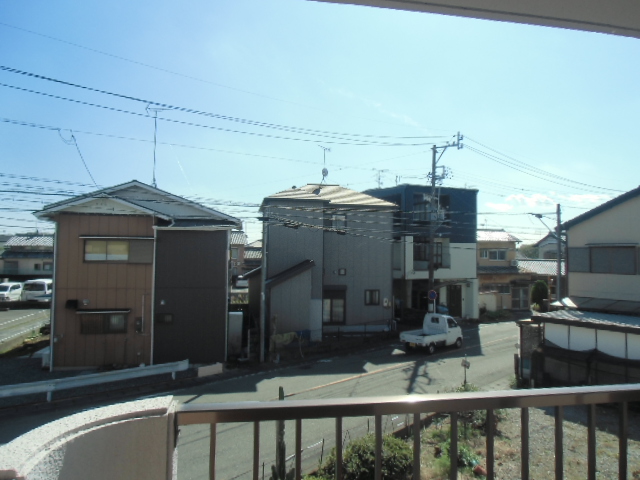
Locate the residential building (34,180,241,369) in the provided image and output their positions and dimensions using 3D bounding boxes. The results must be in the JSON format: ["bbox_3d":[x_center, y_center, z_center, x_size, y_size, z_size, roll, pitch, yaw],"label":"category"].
[{"bbox_3d":[-8.387,1.527,22.462,7.800,7.900,8.500,1,-3,-16],"label":"residential building"}]

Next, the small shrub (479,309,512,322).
[{"bbox_3d":[13.301,5.770,33.935,2.600,0.900,1.100,2,-3,-25],"label":"small shrub"}]

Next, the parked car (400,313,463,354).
[{"bbox_3d":[5.858,4.766,22.964,3.395,1.780,1.475,3,-3,-40],"label":"parked car"}]

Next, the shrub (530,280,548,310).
[{"bbox_3d":[20.359,5.161,41.123,1.650,2.750,1.650,1,-3,-16],"label":"shrub"}]

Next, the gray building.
[{"bbox_3d":[0.195,1.135,28.519,8.600,9.400,7.600,1,-3,-14],"label":"gray building"}]

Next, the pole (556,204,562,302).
[{"bbox_3d":[11.251,1.969,20.739,0.220,7.290,0.220,3,-3,-40],"label":"pole"}]

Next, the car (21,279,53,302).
[{"bbox_3d":[-24.817,4.512,39.537,1.700,1.980,4.700,2,-3,-20],"label":"car"}]

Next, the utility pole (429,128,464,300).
[{"bbox_3d":[7.355,-0.270,26.669,0.750,12.200,2.100,3,-3,-40],"label":"utility pole"}]

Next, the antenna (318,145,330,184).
[{"bbox_3d":[0.313,-4.879,28.942,0.600,2.600,1.250,-1,-3,35],"label":"antenna"}]

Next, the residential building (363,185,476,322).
[{"bbox_3d":[7.718,1.207,37.418,6.720,10.000,8.500,2,-3,-22],"label":"residential building"}]

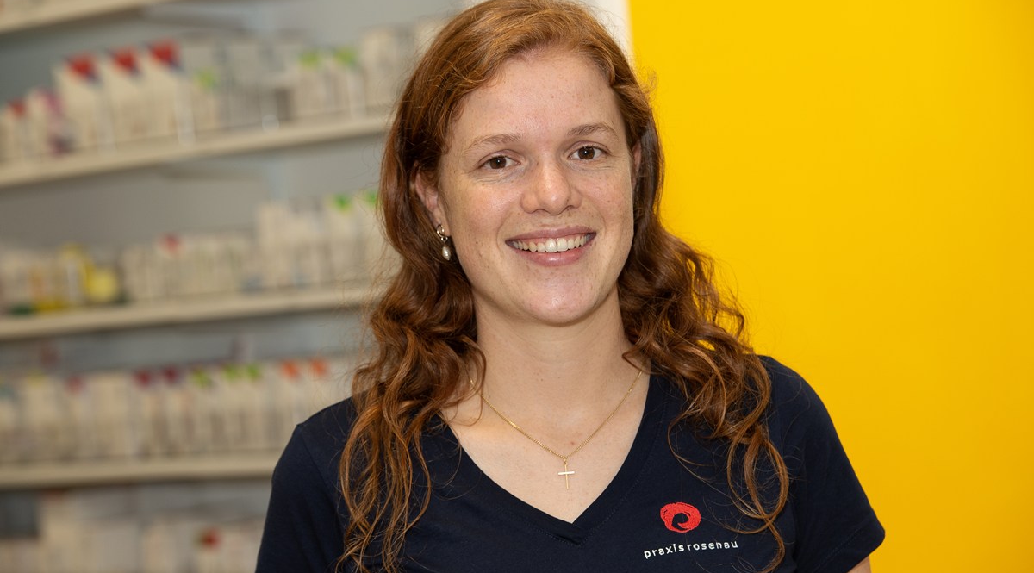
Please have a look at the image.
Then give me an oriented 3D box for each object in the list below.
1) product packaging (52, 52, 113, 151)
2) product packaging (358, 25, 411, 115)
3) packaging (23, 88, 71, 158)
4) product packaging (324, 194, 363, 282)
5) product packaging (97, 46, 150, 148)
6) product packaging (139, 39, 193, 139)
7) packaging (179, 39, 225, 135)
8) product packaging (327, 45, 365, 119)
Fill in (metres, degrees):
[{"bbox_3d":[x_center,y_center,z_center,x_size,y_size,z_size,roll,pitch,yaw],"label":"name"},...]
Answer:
[{"bbox_3d":[-0.564,-0.247,4.684,0.087,0.123,0.045,-5,0,42],"label":"product packaging"},{"bbox_3d":[-0.149,-0.267,4.313,0.066,0.104,0.045,-5,0,42],"label":"product packaging"},{"bbox_3d":[-0.618,-0.222,4.734,0.075,0.087,0.045,-5,0,42],"label":"packaging"},{"bbox_3d":[-0.204,-0.061,4.376,0.054,0.108,0.040,-5,0,42],"label":"product packaging"},{"bbox_3d":[-0.503,-0.253,4.629,0.078,0.121,0.045,-5,0,42],"label":"product packaging"},{"bbox_3d":[-0.443,-0.257,4.576,0.076,0.121,0.045,-5,0,42],"label":"product packaging"},{"bbox_3d":[-0.393,-0.258,4.531,0.070,0.120,0.045,-5,0,42],"label":"packaging"},{"bbox_3d":[-0.200,-0.255,4.356,0.056,0.085,0.040,-5,0,42],"label":"product packaging"}]

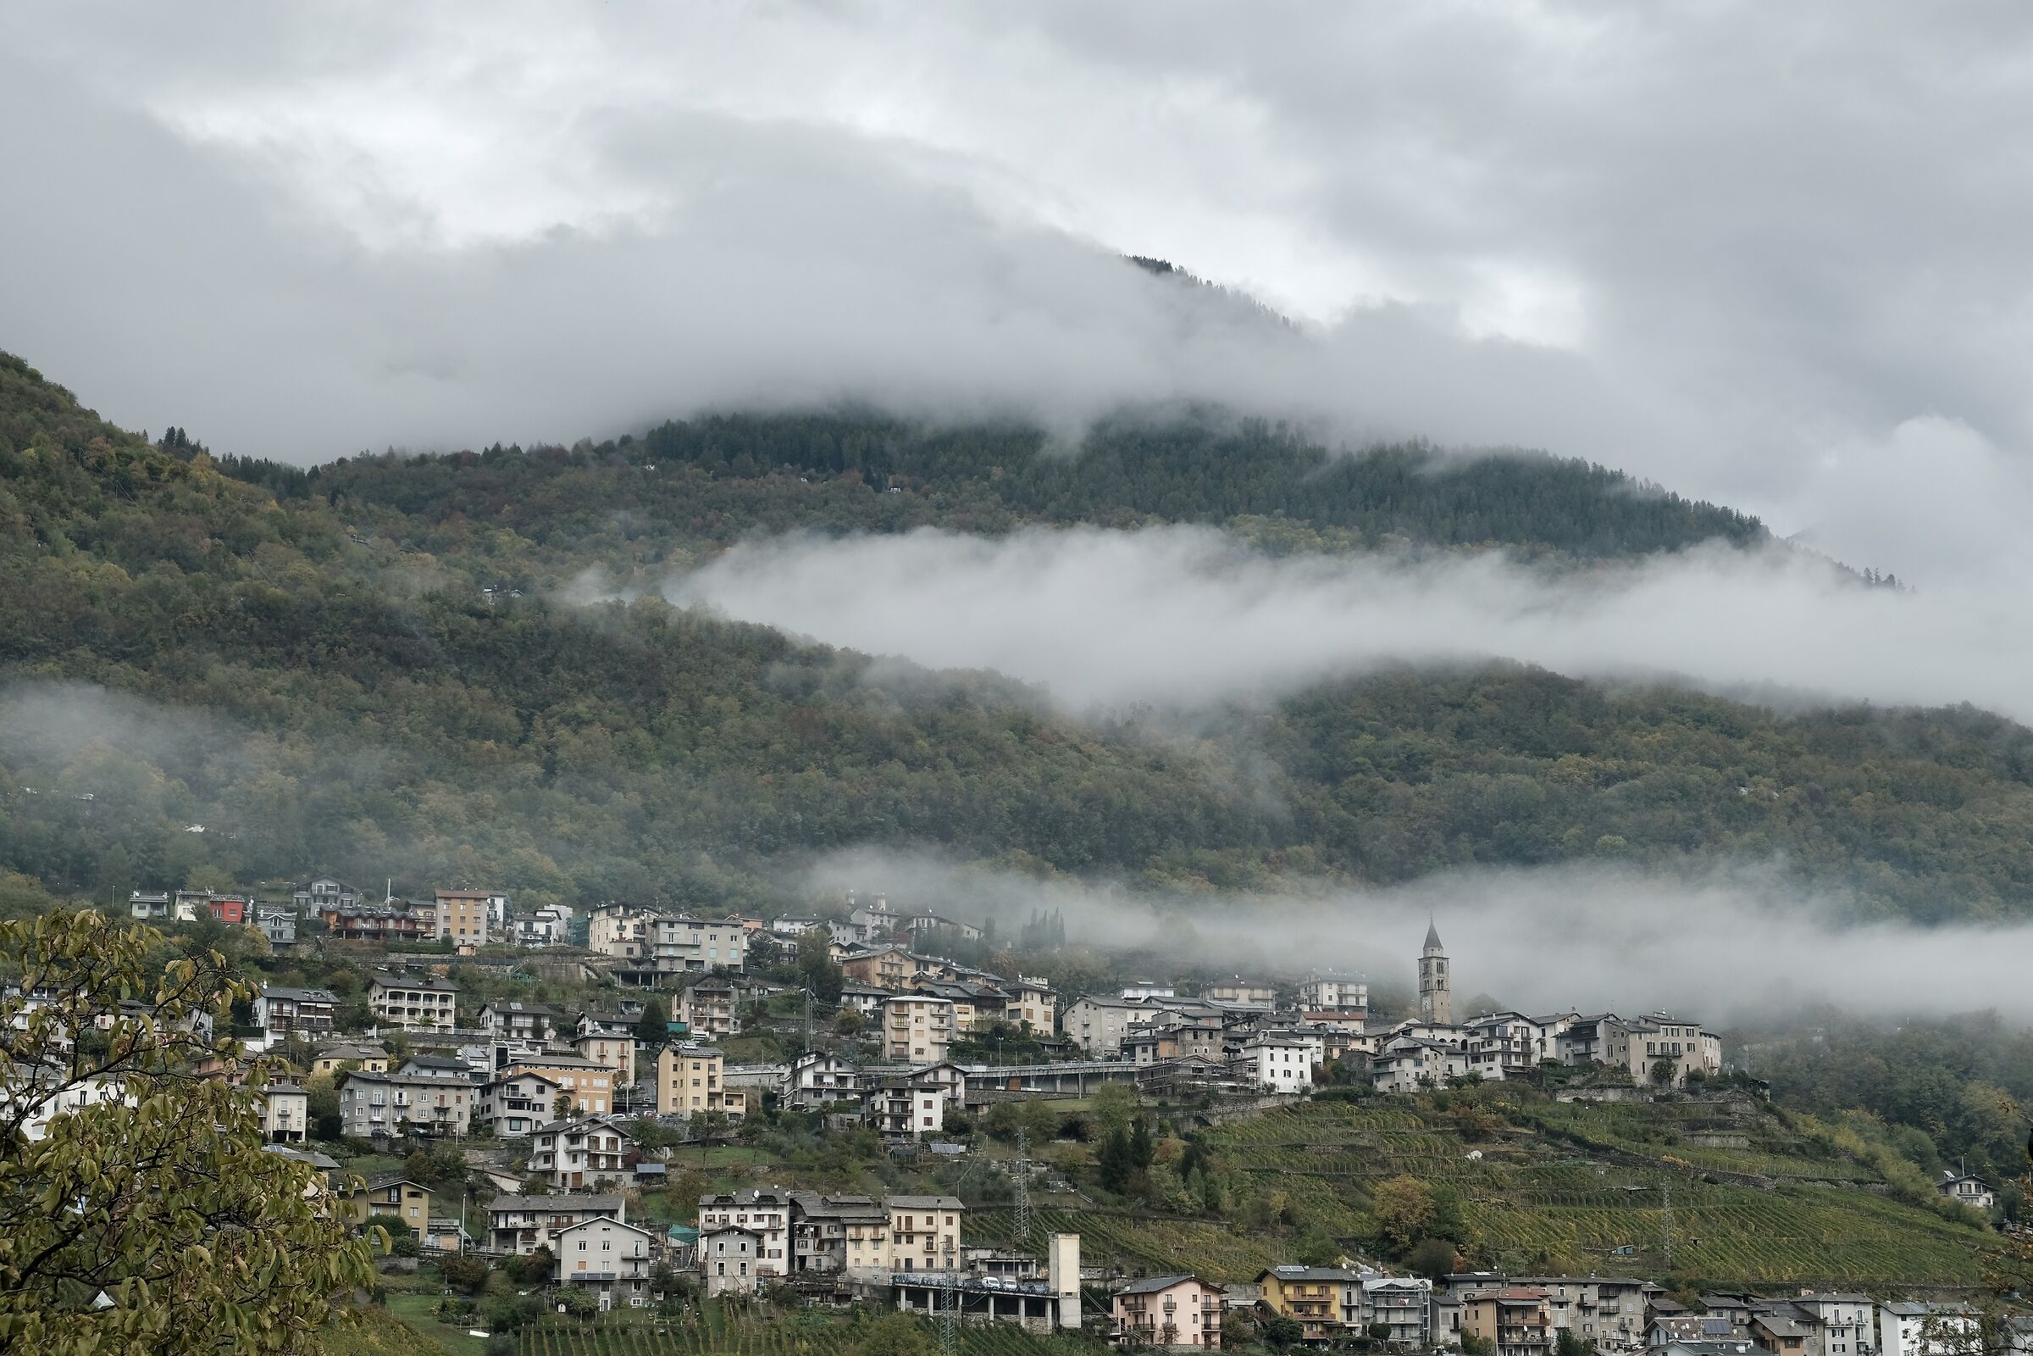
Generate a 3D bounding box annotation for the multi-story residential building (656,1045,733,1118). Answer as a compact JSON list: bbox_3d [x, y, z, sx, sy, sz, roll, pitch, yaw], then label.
[{"bbox_3d":[-58.510,73.070,549.970,9.800,13.130,10.000,8,-15,-35],"label":"multi-story residential building"}]

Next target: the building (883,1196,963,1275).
[{"bbox_3d":[-14.460,82.120,450.000,11.300,11.300,10.000,3,-12,-15],"label":"building"}]

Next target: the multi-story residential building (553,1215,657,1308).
[{"bbox_3d":[-61.400,86.880,453.000,14.600,14.000,12.000,2,-11,-12],"label":"multi-story residential building"}]

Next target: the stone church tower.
[{"bbox_3d":[88.510,63.710,645.000,4.800,25.240,4.800,7,-13,-32],"label":"stone church tower"}]

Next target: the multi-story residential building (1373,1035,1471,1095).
[{"bbox_3d":[78.980,75.910,597.000,13.500,10.800,12.500,-9,-13,40],"label":"multi-story residential building"}]

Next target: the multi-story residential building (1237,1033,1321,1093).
[{"bbox_3d":[51.510,75.470,598.000,12.800,10.750,11.000,5,-12,-24],"label":"multi-story residential building"}]

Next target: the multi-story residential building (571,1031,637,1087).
[{"bbox_3d":[-78.930,73.270,585.000,10.200,11.000,9.500,5,-12,-25],"label":"multi-story residential building"}]

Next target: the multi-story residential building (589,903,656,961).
[{"bbox_3d":[-92.370,59.200,707.940,10.000,13.350,10.500,8,-15,-36],"label":"multi-story residential building"}]

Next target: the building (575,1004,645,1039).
[{"bbox_3d":[-82.360,71.610,619.950,12.200,7.540,10.000,5,-13,-24],"label":"building"}]

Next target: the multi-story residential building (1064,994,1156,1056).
[{"bbox_3d":[21.200,78.350,685.000,16.500,13.000,14.000,7,-12,-35],"label":"multi-story residential building"}]

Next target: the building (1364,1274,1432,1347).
[{"bbox_3d":[61.200,102.070,490.000,9.400,11.200,9.300,1,-11,-6],"label":"building"}]

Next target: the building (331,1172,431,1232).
[{"bbox_3d":[-99.700,83.200,480.000,10.800,10.000,11.000,7,-13,-37],"label":"building"}]

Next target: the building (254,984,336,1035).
[{"bbox_3d":[-151.330,69.930,640.000,14.500,9.630,9.500,8,-14,-35],"label":"building"}]

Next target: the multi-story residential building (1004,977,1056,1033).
[{"bbox_3d":[3.110,71.780,665.000,9.500,12.110,7.500,11,-15,-44],"label":"multi-story residential building"}]

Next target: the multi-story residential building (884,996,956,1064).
[{"bbox_3d":[-21.010,76.240,660.000,13.900,13.690,11.500,2,-11,-11],"label":"multi-story residential building"}]

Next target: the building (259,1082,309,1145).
[{"bbox_3d":[-132.230,78.530,550.000,7.000,10.800,9.500,6,-13,-29],"label":"building"}]

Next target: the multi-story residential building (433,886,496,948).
[{"bbox_3d":[-134.870,59.010,741.930,13.700,14.920,11.500,2,-12,-10],"label":"multi-story residential building"}]

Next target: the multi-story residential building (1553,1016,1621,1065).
[{"bbox_3d":[118.880,75.830,635.000,9.000,10.100,11.500,9,-15,-40],"label":"multi-story residential building"}]

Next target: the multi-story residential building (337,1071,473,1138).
[{"bbox_3d":[-113.830,79.420,568.000,23.300,11.250,9.500,7,-13,-33],"label":"multi-story residential building"}]

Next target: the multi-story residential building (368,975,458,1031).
[{"bbox_3d":[-113.740,61.590,575.000,14.500,10.200,10.500,6,-13,-28],"label":"multi-story residential building"}]

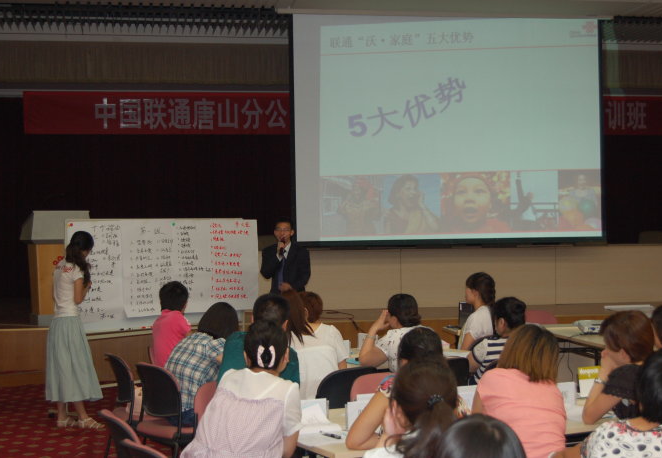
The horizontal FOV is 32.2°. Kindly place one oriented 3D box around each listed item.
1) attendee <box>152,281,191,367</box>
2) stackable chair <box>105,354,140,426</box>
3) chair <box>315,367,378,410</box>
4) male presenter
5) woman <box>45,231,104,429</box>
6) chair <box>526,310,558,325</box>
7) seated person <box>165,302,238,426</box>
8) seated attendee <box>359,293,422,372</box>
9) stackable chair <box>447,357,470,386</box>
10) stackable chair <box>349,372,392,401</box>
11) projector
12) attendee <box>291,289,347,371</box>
[{"bbox_3d":[-0.950,1.000,8.300,0.800,1.250,0.500,0,0,-44],"label":"attendee"},{"bbox_3d":[-1.130,1.215,7.420,0.560,0.820,0.520,-1,0,-30],"label":"stackable chair"},{"bbox_3d":[-0.030,1.165,6.470,0.500,0.830,0.550,-1,0,-37],"label":"chair"},{"bbox_3d":[-0.450,0.740,11.350,0.520,1.700,0.380,-1,0,9],"label":"male presenter"},{"bbox_3d":[-2.090,0.815,9.350,0.440,1.580,0.460,-1,0,-40],"label":"woman"},{"bbox_3d":[1.790,1.140,10.200,0.500,0.830,0.550,-1,0,18],"label":"chair"},{"bbox_3d":[-0.750,1.010,6.800,0.500,1.160,0.750,-1,0,37],"label":"seated person"},{"bbox_3d":[0.390,1.010,7.200,0.550,1.200,0.800,-1,0,-30],"label":"seated attendee"},{"bbox_3d":[0.540,1.200,7.100,0.520,0.820,0.560,-1,0,-25],"label":"stackable chair"},{"bbox_3d":[0.420,1.200,6.080,0.520,0.820,0.560,-1,0,-22],"label":"stackable chair"},{"bbox_3d":[2.070,0.760,9.020,0.300,0.095,0.240,-1,0,-9],"label":"projector"},{"bbox_3d":[-0.060,0.975,6.880,0.480,1.210,0.680,-1,0,-10],"label":"attendee"}]

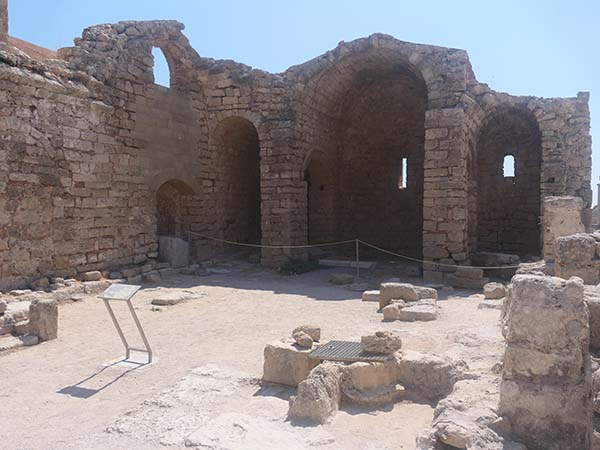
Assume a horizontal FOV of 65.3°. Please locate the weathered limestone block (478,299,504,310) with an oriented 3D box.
[{"bbox_3d":[2.927,1.194,7.110,0.430,0.110,0.360,0,3,23],"label":"weathered limestone block"}]

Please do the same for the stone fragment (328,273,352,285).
[{"bbox_3d":[0.823,1.067,9.331,0.440,0.190,0.330,0,3,23],"label":"stone fragment"}]

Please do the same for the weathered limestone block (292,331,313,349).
[{"bbox_3d":[0.033,1.221,4.978,0.177,0.142,0.150,1,3,25],"label":"weathered limestone block"}]

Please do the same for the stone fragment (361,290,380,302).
[{"bbox_3d":[1.366,1.318,8.873,0.430,0.140,0.380,1,2,18],"label":"stone fragment"}]

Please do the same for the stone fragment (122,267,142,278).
[{"bbox_3d":[-3.562,1.013,9.903,0.360,0.200,0.280,0,3,23],"label":"stone fragment"}]

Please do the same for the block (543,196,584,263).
[{"bbox_3d":[4.923,0.206,8.756,0.670,1.425,0.500,1,2,18],"label":"block"}]

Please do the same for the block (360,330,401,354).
[{"bbox_3d":[0.711,1.020,4.138,0.360,0.150,0.230,-1,3,5],"label":"block"}]

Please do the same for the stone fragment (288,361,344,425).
[{"bbox_3d":[0.146,1.507,4.230,0.386,0.365,0.386,1,3,20],"label":"stone fragment"}]

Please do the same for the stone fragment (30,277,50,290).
[{"bbox_3d":[-5.603,1.270,10.105,0.367,0.249,0.293,-2,3,-30],"label":"stone fragment"}]

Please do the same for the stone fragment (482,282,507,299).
[{"bbox_3d":[3.744,1.257,9.036,0.420,0.250,0.330,1,2,18],"label":"stone fragment"}]

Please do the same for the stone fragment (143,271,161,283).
[{"bbox_3d":[-3.551,1.229,11.192,0.259,0.222,0.324,3,4,45],"label":"stone fragment"}]

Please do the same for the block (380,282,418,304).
[{"bbox_3d":[1.702,1.213,8.013,0.620,0.410,0.360,0,2,9],"label":"block"}]

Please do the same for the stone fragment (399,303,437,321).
[{"bbox_3d":[1.837,1.365,7.338,0.520,0.155,0.400,0,2,9],"label":"stone fragment"}]

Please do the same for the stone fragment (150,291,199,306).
[{"bbox_3d":[-2.068,1.218,7.879,0.760,0.120,0.620,0,3,15],"label":"stone fragment"}]

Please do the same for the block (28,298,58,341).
[{"bbox_3d":[-3.403,1.236,6.245,0.310,0.510,0.260,-1,2,-19],"label":"block"}]

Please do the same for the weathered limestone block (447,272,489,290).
[{"bbox_3d":[3.120,1.054,8.683,0.740,0.220,0.420,0,3,23],"label":"weathered limestone block"}]

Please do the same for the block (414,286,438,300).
[{"bbox_3d":[2.366,1.325,8.761,0.423,0.274,0.317,1,3,15],"label":"block"}]

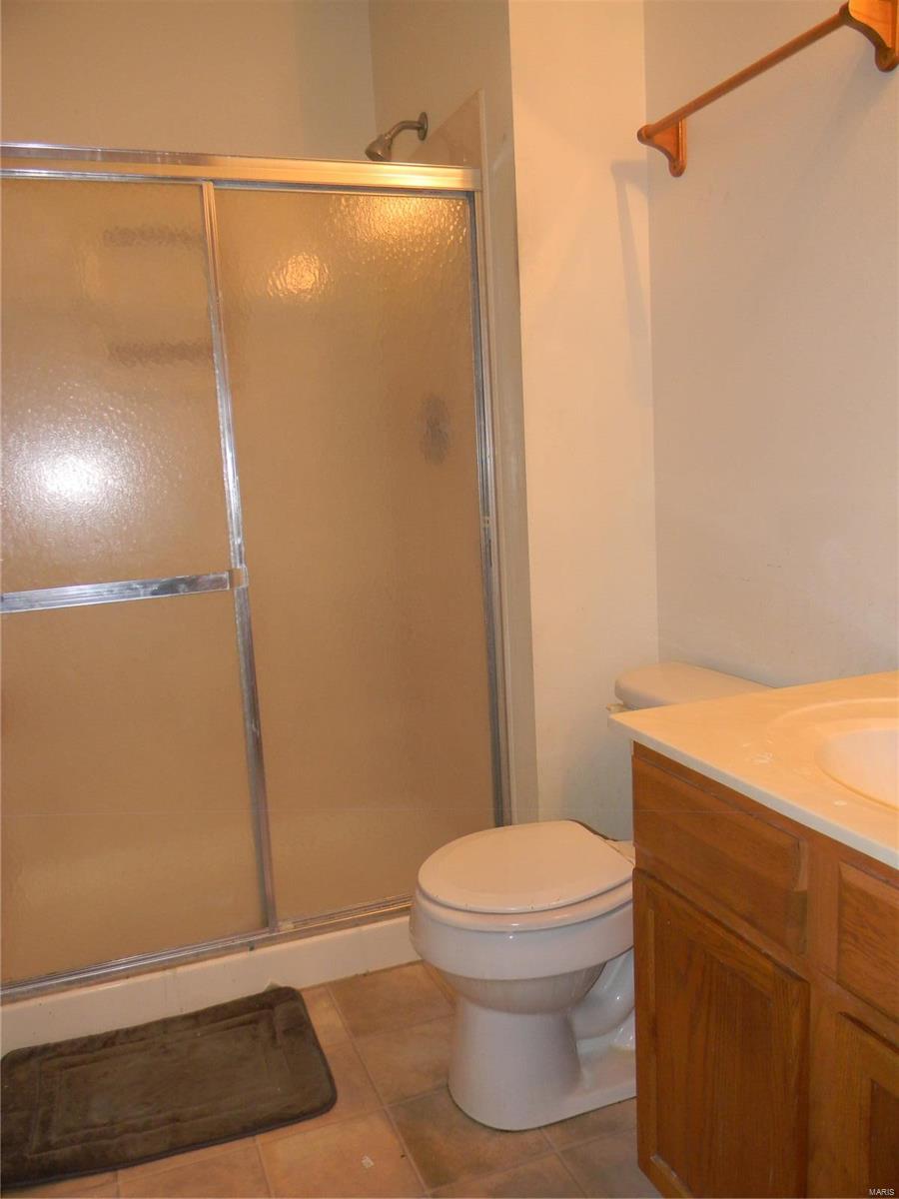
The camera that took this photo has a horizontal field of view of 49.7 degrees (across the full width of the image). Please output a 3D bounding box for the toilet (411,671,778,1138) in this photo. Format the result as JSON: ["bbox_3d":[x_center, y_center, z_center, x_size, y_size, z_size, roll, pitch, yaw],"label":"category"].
[{"bbox_3d":[0.299,0.567,1.924,0.735,0.733,0.475,-6,8,-20],"label":"toilet"}]

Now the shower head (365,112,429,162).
[{"bbox_3d":[-0.146,-1.221,2.561,0.163,0.133,0.067,-6,8,-20],"label":"shower head"}]

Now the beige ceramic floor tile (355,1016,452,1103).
[{"bbox_3d":[-0.050,0.948,2.002,0.238,0.010,0.238,-6,8,-20],"label":"beige ceramic floor tile"}]

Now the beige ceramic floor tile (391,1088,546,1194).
[{"bbox_3d":[0.033,0.975,1.777,0.238,0.010,0.238,-6,8,-20],"label":"beige ceramic floor tile"}]

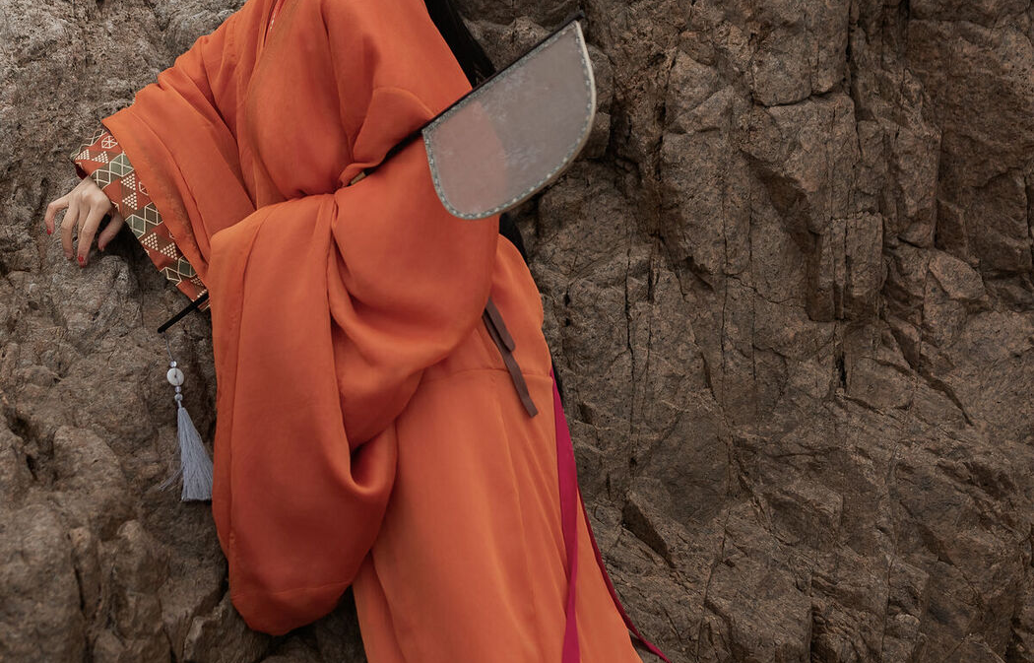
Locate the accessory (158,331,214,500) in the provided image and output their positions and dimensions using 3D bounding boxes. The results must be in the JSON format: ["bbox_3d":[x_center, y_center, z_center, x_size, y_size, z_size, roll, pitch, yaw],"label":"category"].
[{"bbox_3d":[-0.431,0.110,3.920,0.072,0.220,0.045,0,0,0],"label":"accessory"}]

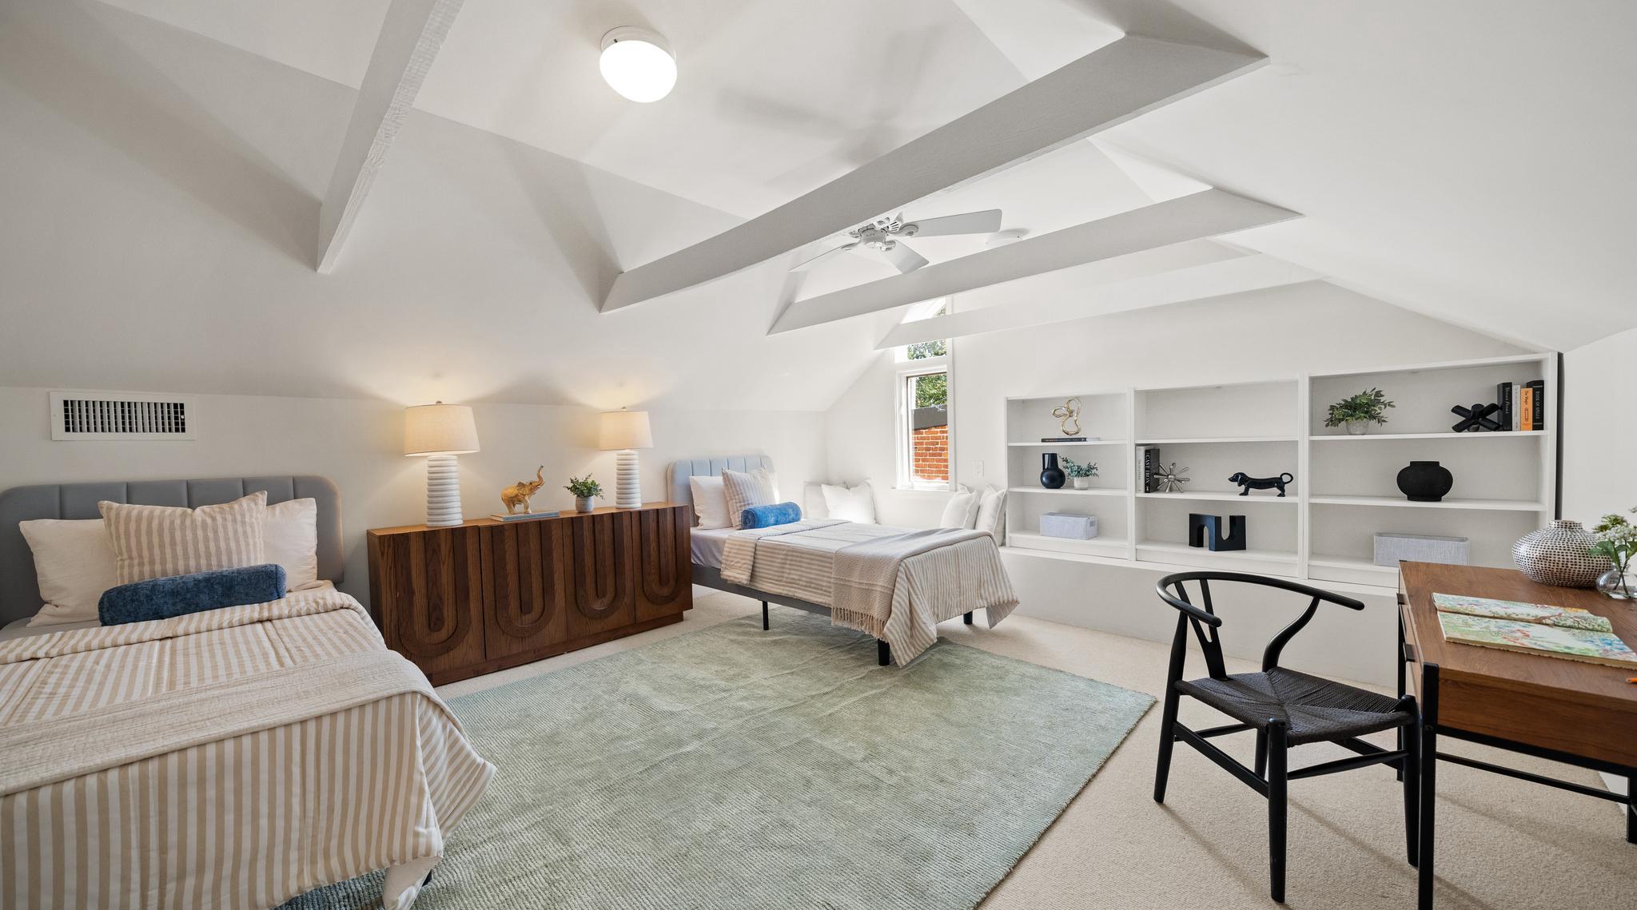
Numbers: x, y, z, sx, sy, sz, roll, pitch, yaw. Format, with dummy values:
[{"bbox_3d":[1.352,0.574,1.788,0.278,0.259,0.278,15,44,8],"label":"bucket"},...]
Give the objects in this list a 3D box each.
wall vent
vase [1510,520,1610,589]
[{"bbox_3d":[-3.024,-0.164,2.382,0.020,0.205,0.397,1,2,45],"label":"wall vent"},{"bbox_3d":[2.234,0.311,1.643,0.187,0.193,0.187,1,2,45],"label":"vase"}]

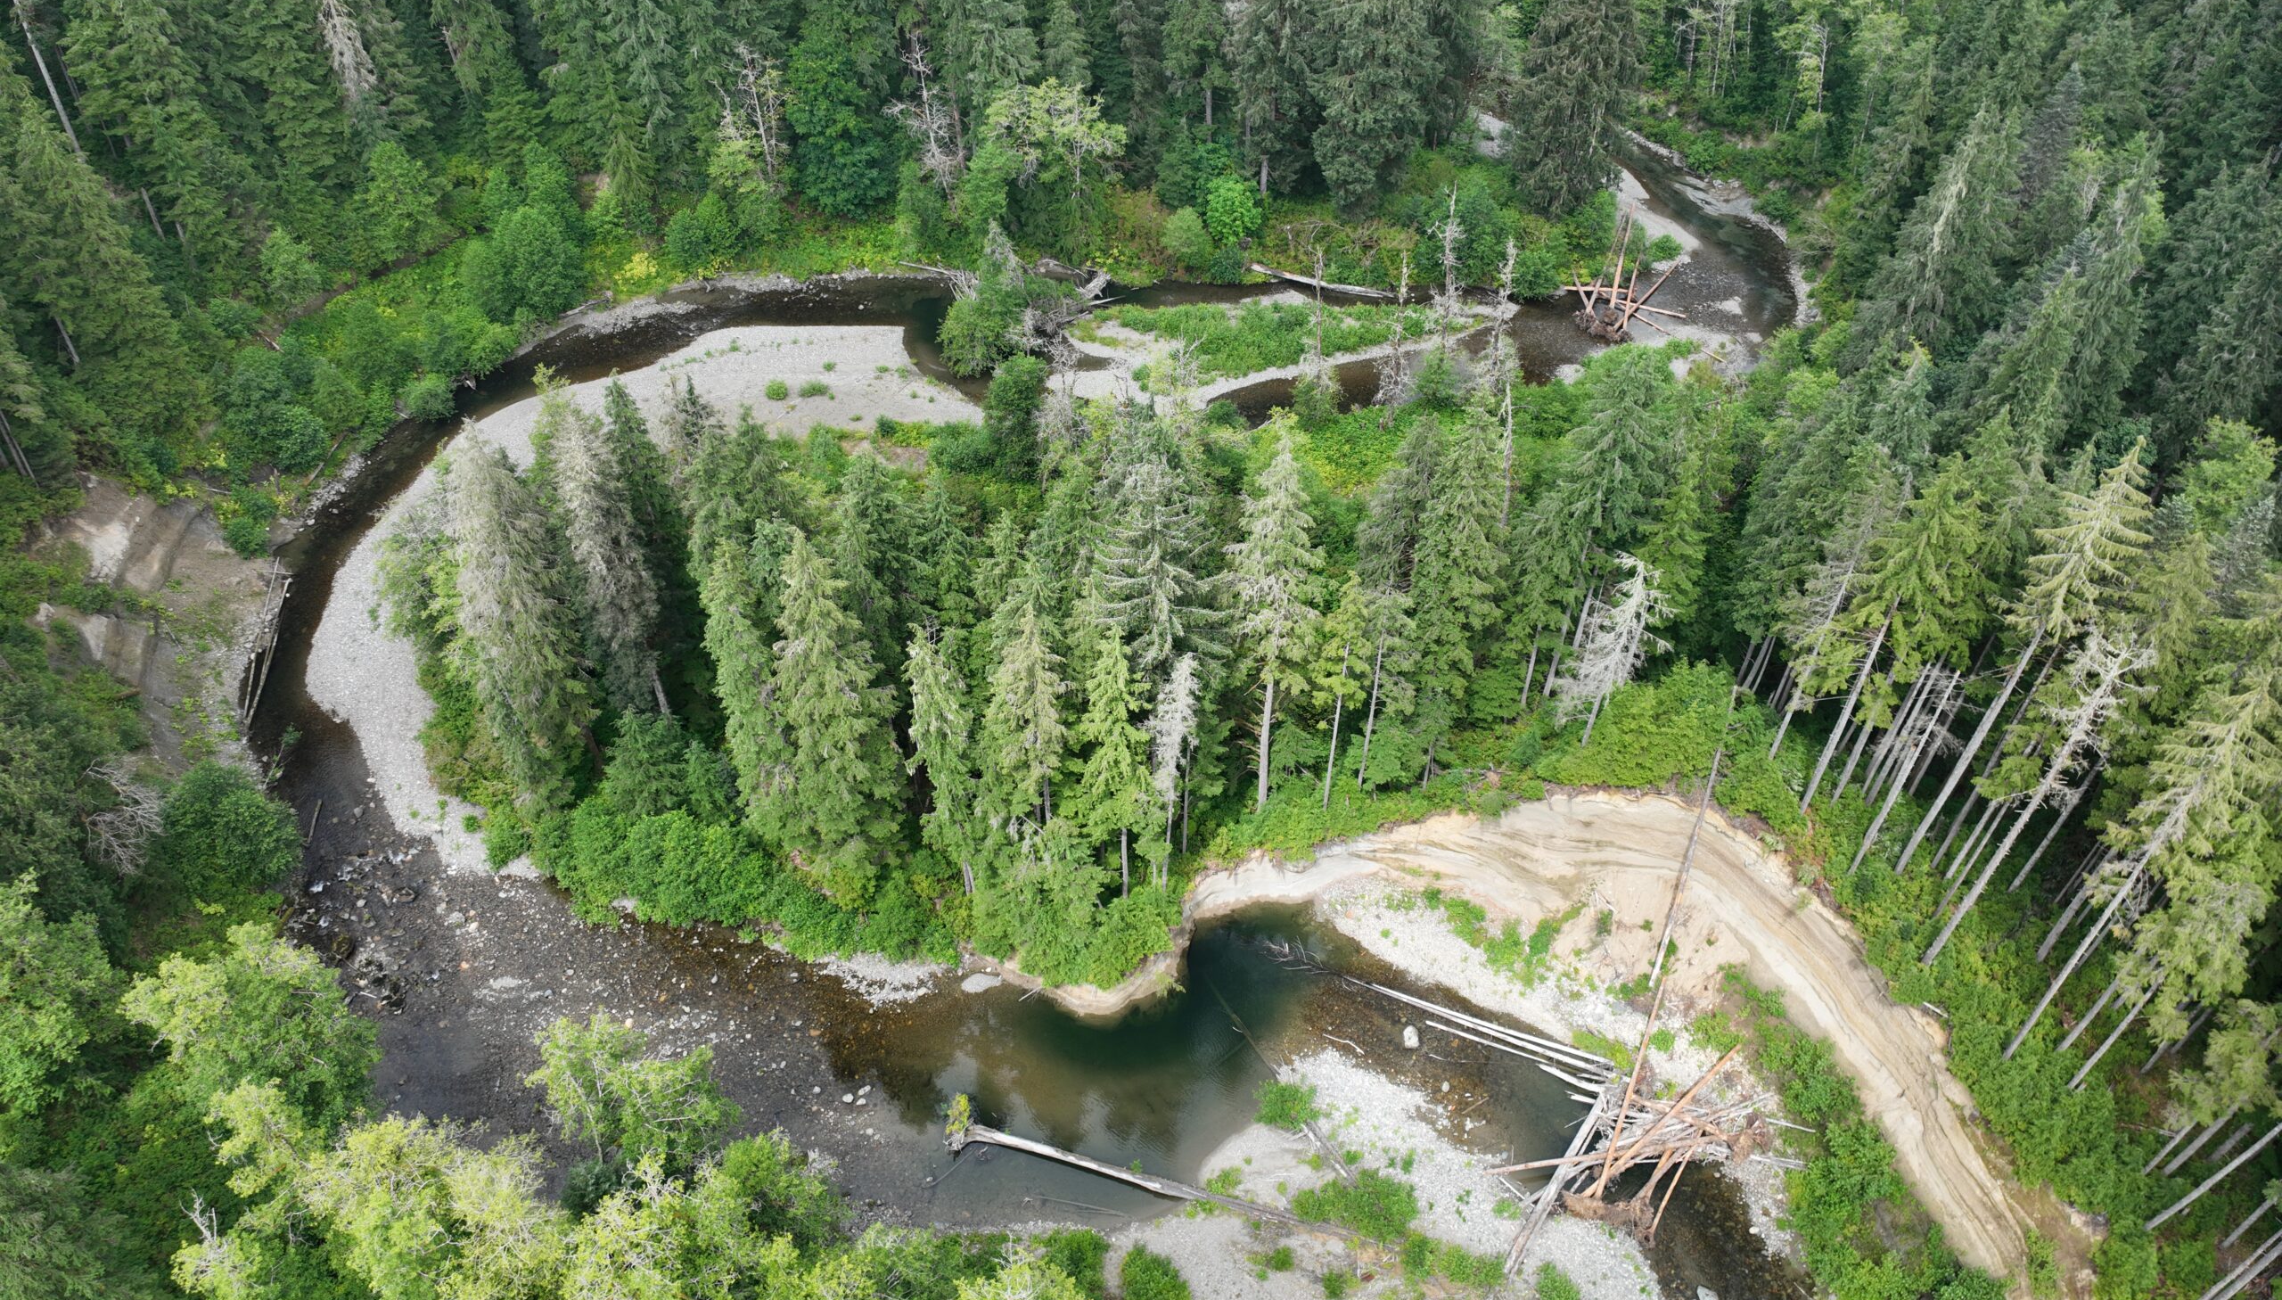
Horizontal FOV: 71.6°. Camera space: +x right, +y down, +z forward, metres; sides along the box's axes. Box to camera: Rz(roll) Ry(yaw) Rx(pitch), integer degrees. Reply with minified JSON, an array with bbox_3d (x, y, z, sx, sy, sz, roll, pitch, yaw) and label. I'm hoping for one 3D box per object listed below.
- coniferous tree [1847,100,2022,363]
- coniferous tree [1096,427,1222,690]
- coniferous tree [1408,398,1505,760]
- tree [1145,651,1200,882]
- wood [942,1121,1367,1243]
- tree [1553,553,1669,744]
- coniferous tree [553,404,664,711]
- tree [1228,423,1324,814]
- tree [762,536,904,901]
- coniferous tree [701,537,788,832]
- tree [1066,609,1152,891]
[{"bbox_3d":[72.240,-37.060,143.540,10.030,25.880,10.030,22,47,20],"label":"coniferous tree"},{"bbox_3d":[1.181,-1.201,99.543,8.300,30.050,8.300,3,43,0],"label":"coniferous tree"},{"bbox_3d":[20.305,-3.052,101.573,6.000,31.210,6.000,3,43,0],"label":"coniferous tree"},{"bbox_3d":[1.950,7.822,96.452,3.600,21.130,3.600,3,43,0],"label":"tree"},{"bbox_3d":[0.720,31.770,93.510,25.380,1.050,1.200,10,44,10],"label":"wood"},{"bbox_3d":[32.552,0.252,108.273,8.040,18.020,8.040,3,43,0],"label":"tree"},{"bbox_3d":[-35.670,-4.840,107.440,6.060,28.270,6.060,-16,46,-17],"label":"coniferous tree"},{"bbox_3d":[8.410,-0.580,100.170,6.100,33.160,6.100,5,44,5],"label":"tree"},{"bbox_3d":[-19.148,4.359,93.288,9.200,29.160,9.200,3,43,0],"label":"tree"},{"bbox_3d":[-24.480,3.740,98.930,5.350,27.810,5.350,-13,45,-14],"label":"coniferous tree"},{"bbox_3d":[-1.789,6.707,94.277,5.400,25.490,5.400,3,43,0],"label":"tree"}]

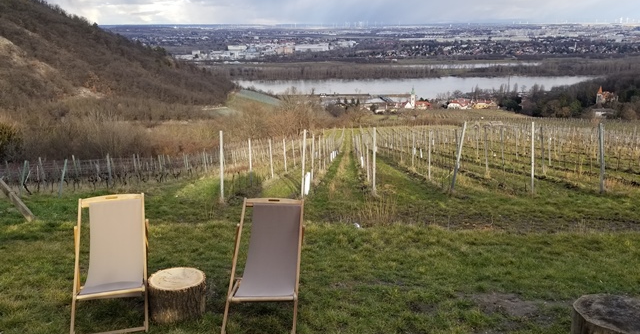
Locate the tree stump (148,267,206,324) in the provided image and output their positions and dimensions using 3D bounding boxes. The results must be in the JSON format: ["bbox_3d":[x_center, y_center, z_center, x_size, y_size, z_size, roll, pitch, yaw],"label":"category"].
[{"bbox_3d":[-1.285,1.165,4.360,0.485,0.325,0.485,0,12,0],"label":"tree stump"}]

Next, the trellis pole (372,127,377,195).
[{"bbox_3d":[1.444,-0.140,12.643,0.065,1.830,0.065,-1,16,0],"label":"trellis pole"}]

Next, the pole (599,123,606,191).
[{"bbox_3d":[7.224,-0.214,12.313,0.085,1.850,0.085,-8,12,2],"label":"pole"}]

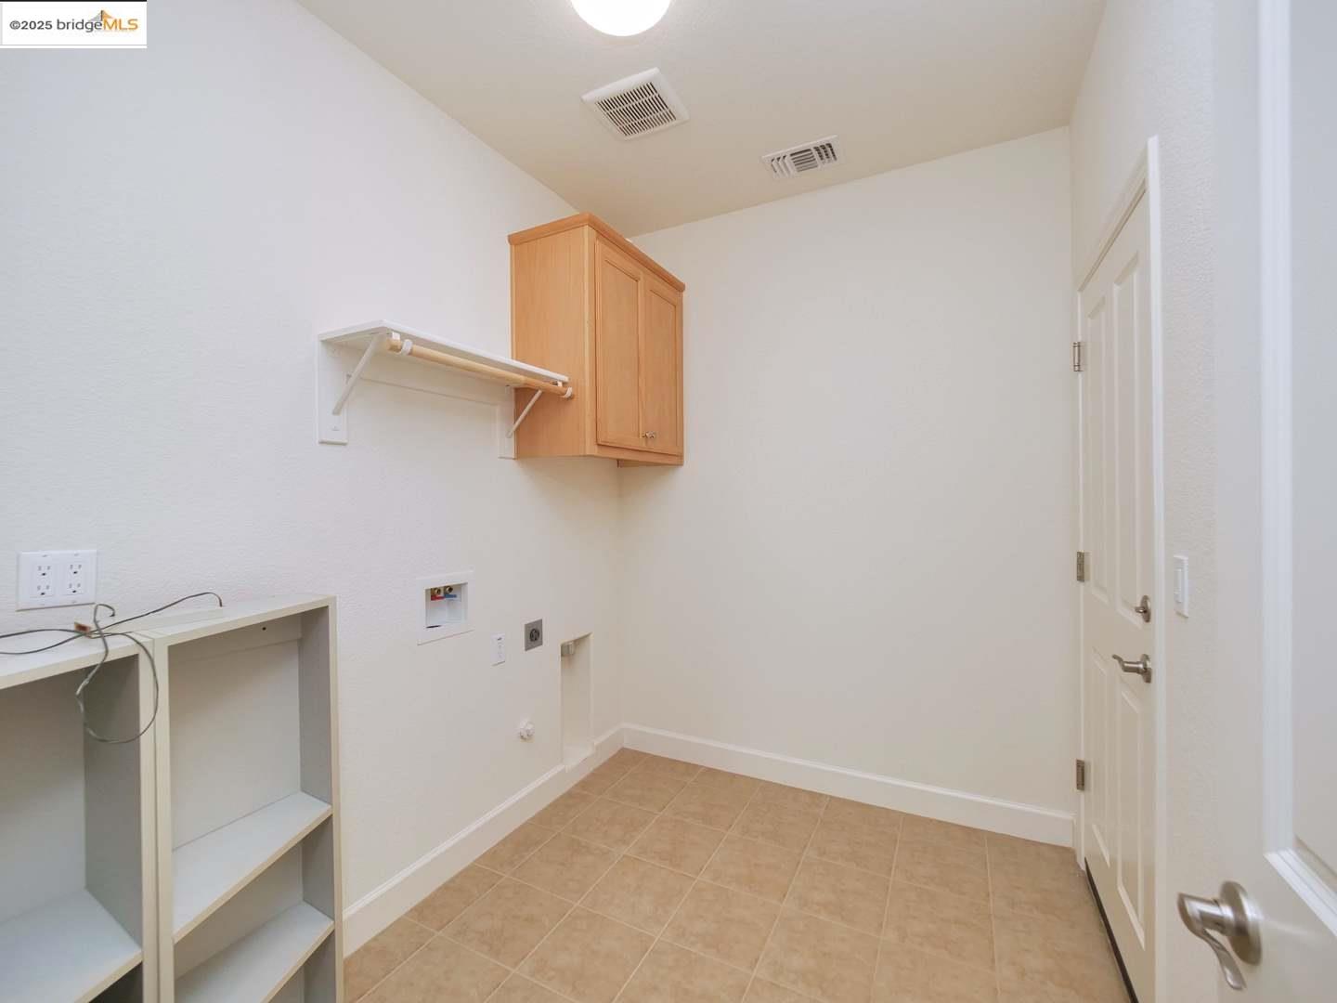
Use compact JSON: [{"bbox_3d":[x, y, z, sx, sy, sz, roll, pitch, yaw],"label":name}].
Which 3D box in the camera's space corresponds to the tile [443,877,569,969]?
[{"bbox_3d":[-0.506,1.346,1.738,0.303,0.011,0.297,-1,0,27],"label":"tile"}]

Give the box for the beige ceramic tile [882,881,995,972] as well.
[{"bbox_3d":[0.854,1.332,1.709,0.303,0.011,0.297,-1,0,27],"label":"beige ceramic tile"}]

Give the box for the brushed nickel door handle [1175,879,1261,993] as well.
[{"bbox_3d":[0.515,0.405,0.502,0.056,0.067,0.130,-1,0,27],"label":"brushed nickel door handle"}]

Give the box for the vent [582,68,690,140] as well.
[{"bbox_3d":[-0.111,-1.400,1.929,0.285,0.028,0.255,-1,0,27],"label":"vent"}]

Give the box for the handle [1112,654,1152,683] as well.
[{"bbox_3d":[1.127,0.397,1.324,0.057,0.067,0.130,-1,0,27],"label":"handle"}]

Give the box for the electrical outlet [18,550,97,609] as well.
[{"bbox_3d":[-1.222,0.154,1.086,0.009,0.114,0.112,-1,0,27],"label":"electrical outlet"}]

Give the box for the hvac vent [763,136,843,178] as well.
[{"bbox_3d":[0.560,-1.420,2.246,0.298,0.016,0.158,-1,0,27],"label":"hvac vent"}]

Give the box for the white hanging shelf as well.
[{"bbox_3d":[-0.692,-0.323,1.827,0.295,0.310,0.800,-1,0,27],"label":"white hanging shelf"}]

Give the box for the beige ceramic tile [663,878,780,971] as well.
[{"bbox_3d":[0.174,1.339,1.720,0.303,0.011,0.297,-1,0,27],"label":"beige ceramic tile"}]

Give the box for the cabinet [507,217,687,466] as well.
[{"bbox_3d":[-0.292,-0.641,2.514,0.387,0.930,0.820,-1,0,27],"label":"cabinet"}]

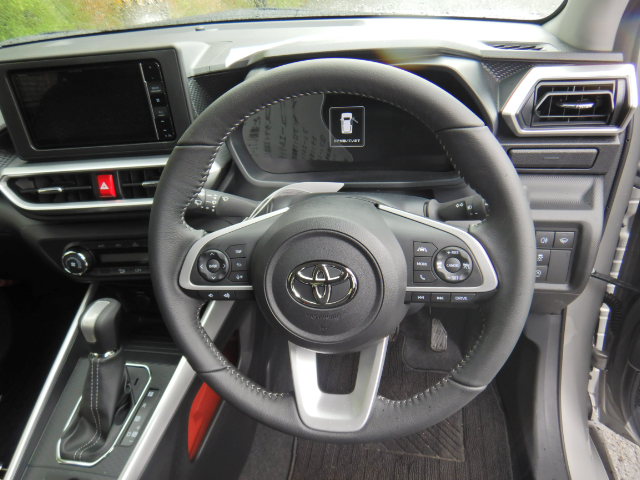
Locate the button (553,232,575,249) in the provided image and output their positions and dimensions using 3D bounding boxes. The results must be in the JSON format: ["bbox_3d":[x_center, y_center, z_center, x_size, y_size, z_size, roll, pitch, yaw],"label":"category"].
[{"bbox_3d":[0.318,-0.001,0.582,0.024,0.024,0.010,0,26,13],"label":"button"}]

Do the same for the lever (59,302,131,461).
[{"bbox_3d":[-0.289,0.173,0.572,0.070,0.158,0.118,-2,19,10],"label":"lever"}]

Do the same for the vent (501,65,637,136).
[{"bbox_3d":[0.308,-0.174,0.554,0.138,0.079,0.045,3,18,17],"label":"vent"}]

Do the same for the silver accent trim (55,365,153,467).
[{"bbox_3d":[-0.284,0.226,0.585,0.080,0.010,0.140,-2,39,10],"label":"silver accent trim"}]

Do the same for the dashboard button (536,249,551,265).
[{"bbox_3d":[0.290,0.021,0.584,0.022,0.021,0.010,0,26,13],"label":"dashboard button"}]

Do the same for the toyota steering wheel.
[{"bbox_3d":[0.010,0.020,0.440,0.370,0.370,0.085,-1,10,12],"label":"toyota steering wheel"}]

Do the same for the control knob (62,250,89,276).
[{"bbox_3d":[-0.375,0.036,0.680,0.041,0.041,0.024,-2,8,10],"label":"control knob"}]

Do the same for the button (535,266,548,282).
[{"bbox_3d":[0.286,0.043,0.584,0.022,0.021,0.010,0,26,13],"label":"button"}]

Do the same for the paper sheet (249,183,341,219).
[{"bbox_3d":[-0.028,-0.044,0.500,0.103,0.035,0.035,-2,23,10],"label":"paper sheet"}]

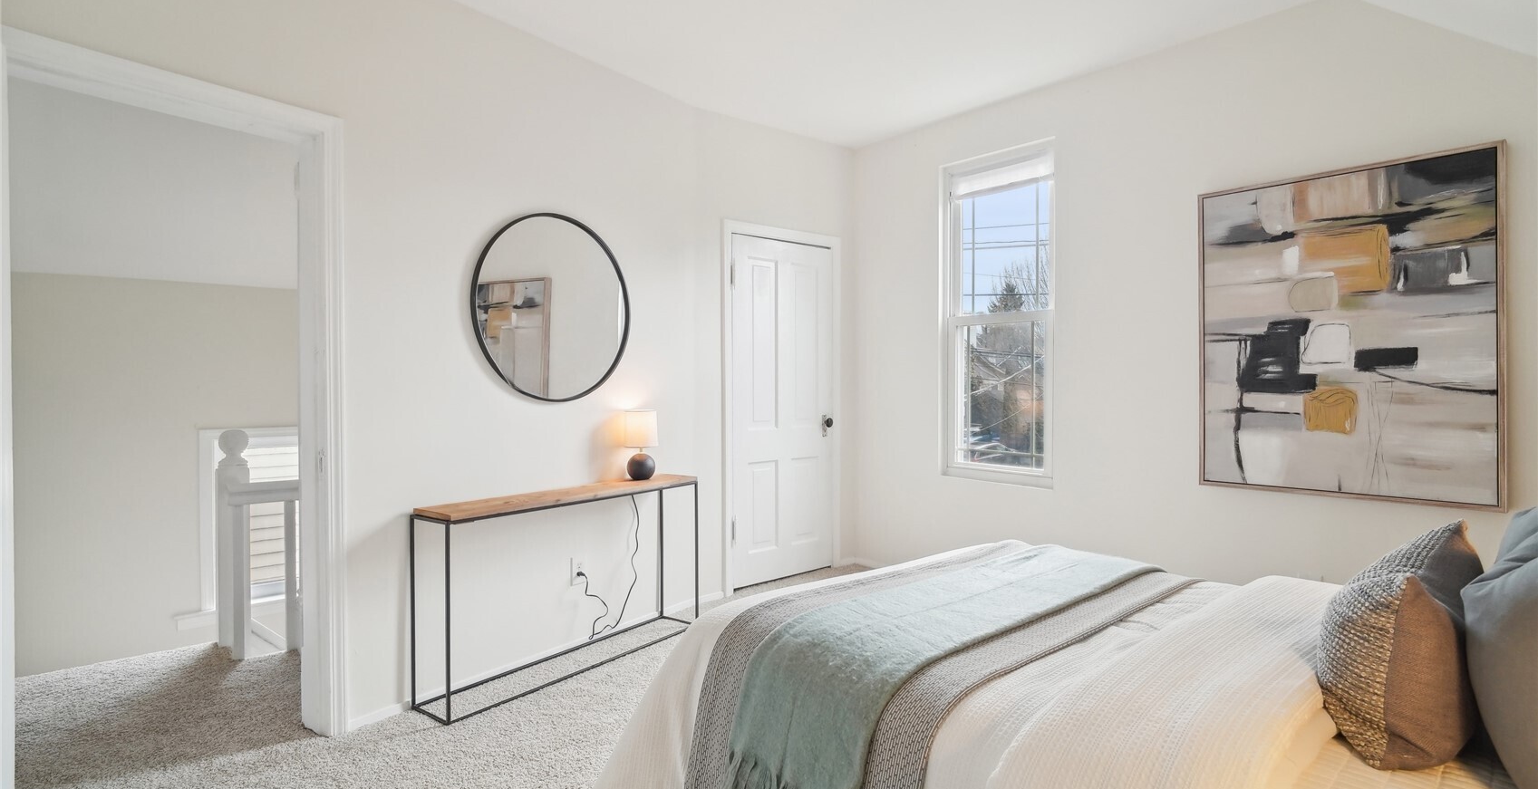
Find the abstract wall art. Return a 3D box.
[{"bbox_3d":[2.233,-0.234,2.695,0.919,1.276,0.045,0,1,45],"label":"abstract wall art"}]

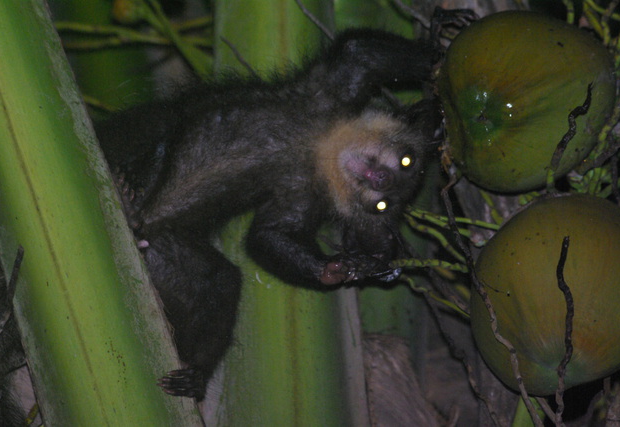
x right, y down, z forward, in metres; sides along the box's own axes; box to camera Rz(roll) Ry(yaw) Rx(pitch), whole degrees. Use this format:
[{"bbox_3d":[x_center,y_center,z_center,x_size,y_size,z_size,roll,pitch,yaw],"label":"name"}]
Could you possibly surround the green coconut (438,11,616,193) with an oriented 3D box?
[{"bbox_3d":[0.219,-0.112,5.100,0.177,0.177,0.200,0,7,28],"label":"green coconut"}]

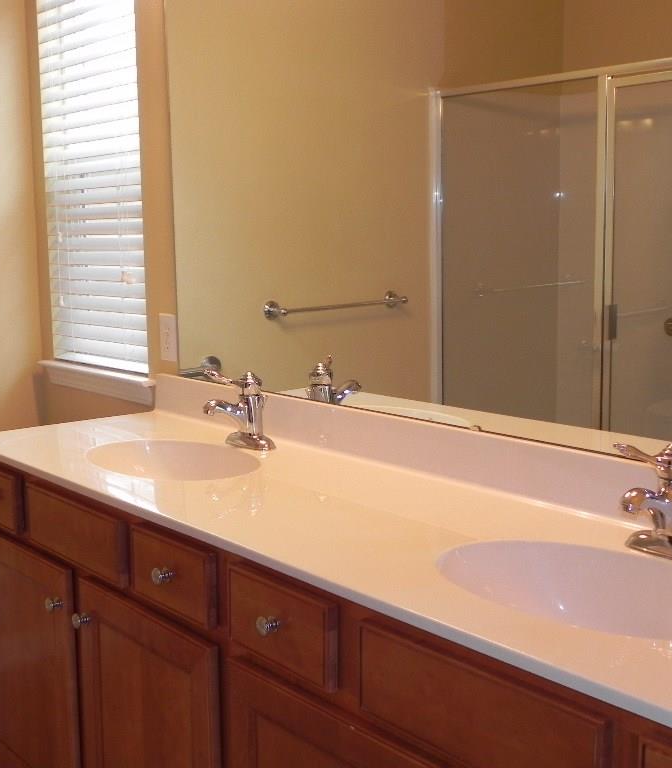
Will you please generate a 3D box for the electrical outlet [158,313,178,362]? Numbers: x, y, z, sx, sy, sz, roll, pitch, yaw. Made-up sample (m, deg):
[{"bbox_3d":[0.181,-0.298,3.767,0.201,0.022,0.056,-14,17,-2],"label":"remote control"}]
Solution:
[{"bbox_3d":[-0.418,-0.116,2.726,0.008,0.117,0.072,-7,10,-38],"label":"electrical outlet"}]

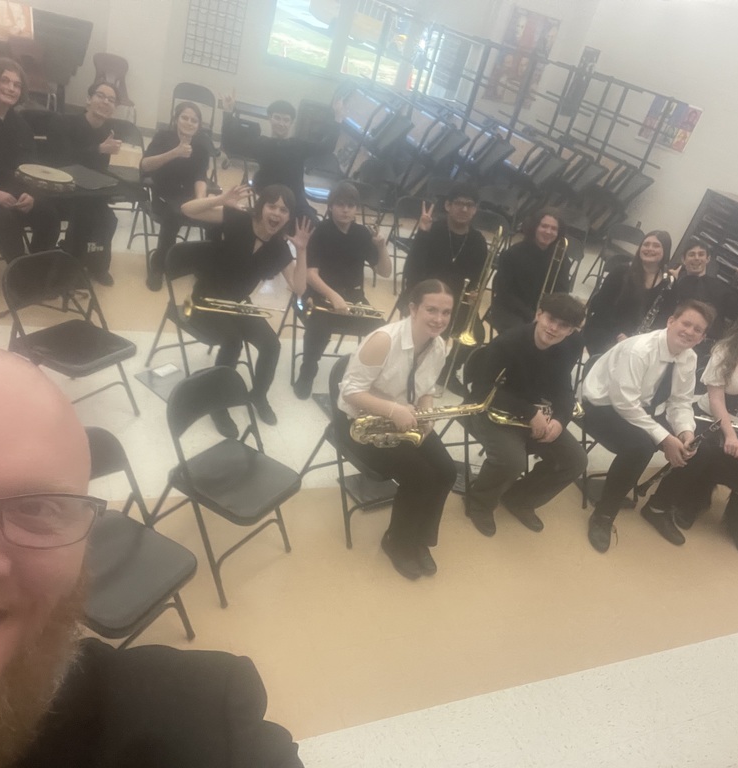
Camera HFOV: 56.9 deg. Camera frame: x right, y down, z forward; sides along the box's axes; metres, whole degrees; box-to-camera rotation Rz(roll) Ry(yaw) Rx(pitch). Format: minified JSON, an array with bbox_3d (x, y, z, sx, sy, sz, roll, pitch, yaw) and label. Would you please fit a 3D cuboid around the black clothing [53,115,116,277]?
[{"bbox_3d":[-1.913,-1.320,4.621,0.480,0.960,0.620,-14,41,-44],"label":"black clothing"}]

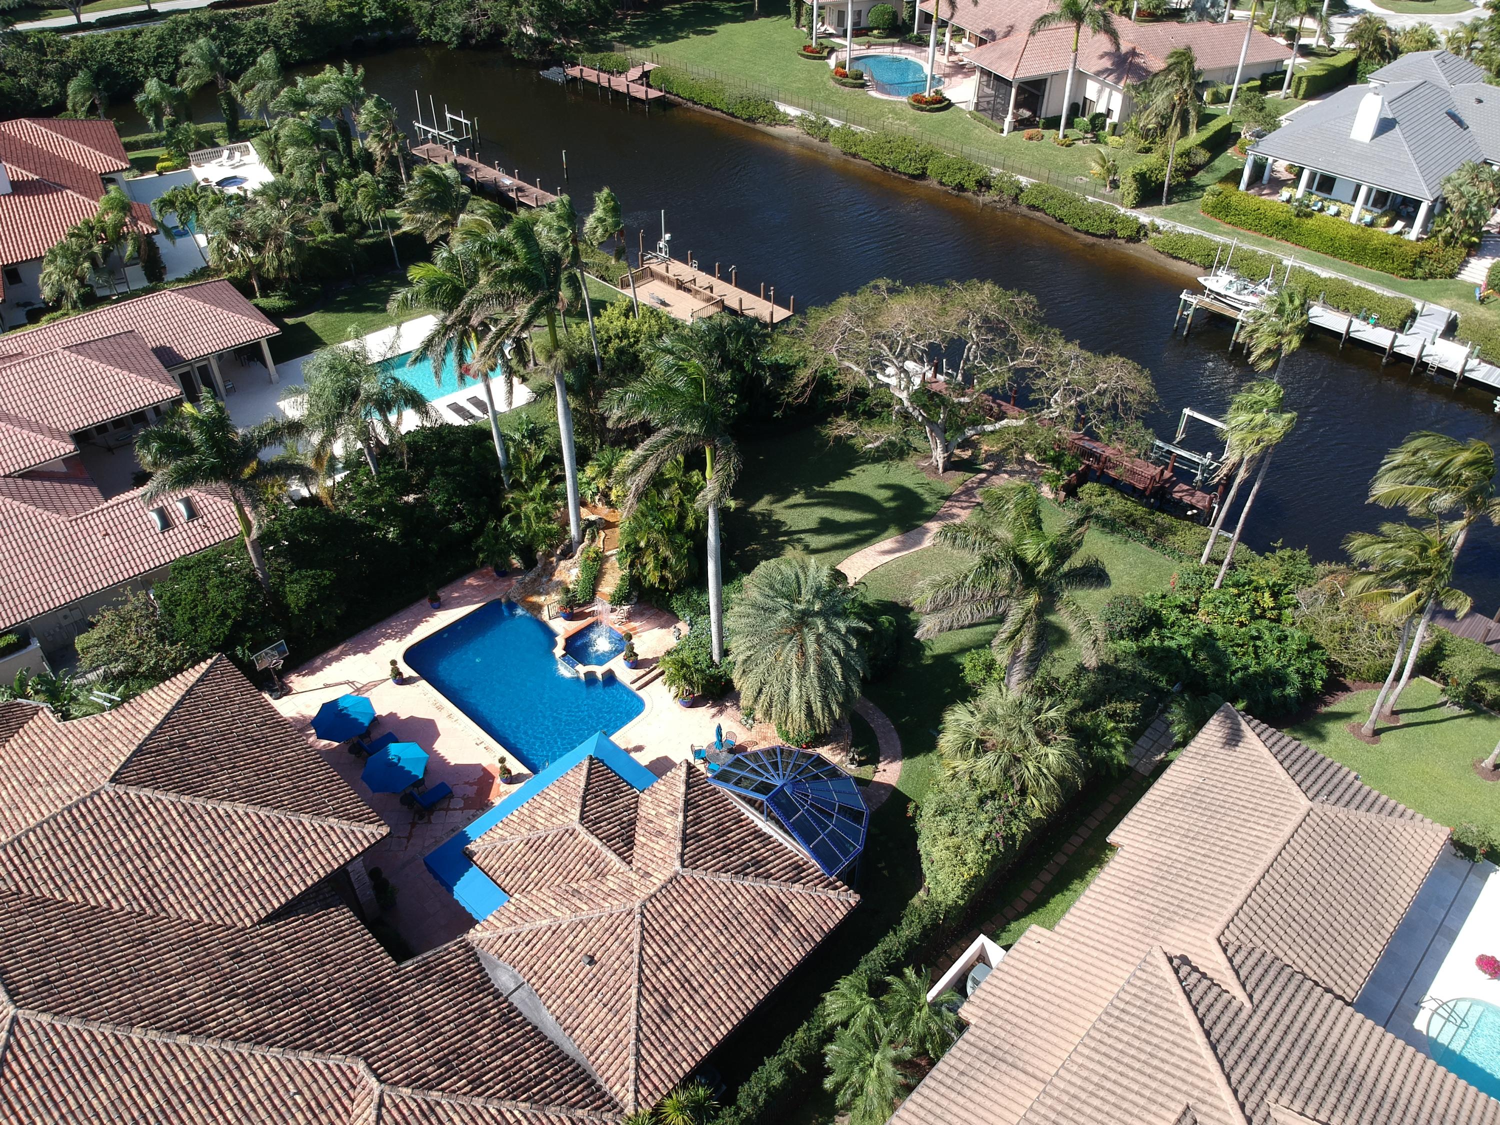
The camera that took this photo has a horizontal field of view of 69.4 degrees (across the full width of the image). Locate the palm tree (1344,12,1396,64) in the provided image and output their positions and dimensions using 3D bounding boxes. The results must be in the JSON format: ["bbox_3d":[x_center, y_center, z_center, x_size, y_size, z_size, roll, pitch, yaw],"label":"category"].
[{"bbox_3d":[69.298,-58.128,121.447,5.200,6.200,5.200,0,39,0],"label":"palm tree"}]

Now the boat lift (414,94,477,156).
[{"bbox_3d":[-27.784,-40.848,100.317,6.000,4.800,4.200,32,49,31],"label":"boat lift"}]

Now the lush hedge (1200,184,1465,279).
[{"bbox_3d":[45.693,-26.686,87.279,4.800,1.500,20.300,-30,48,-32],"label":"lush hedge"}]

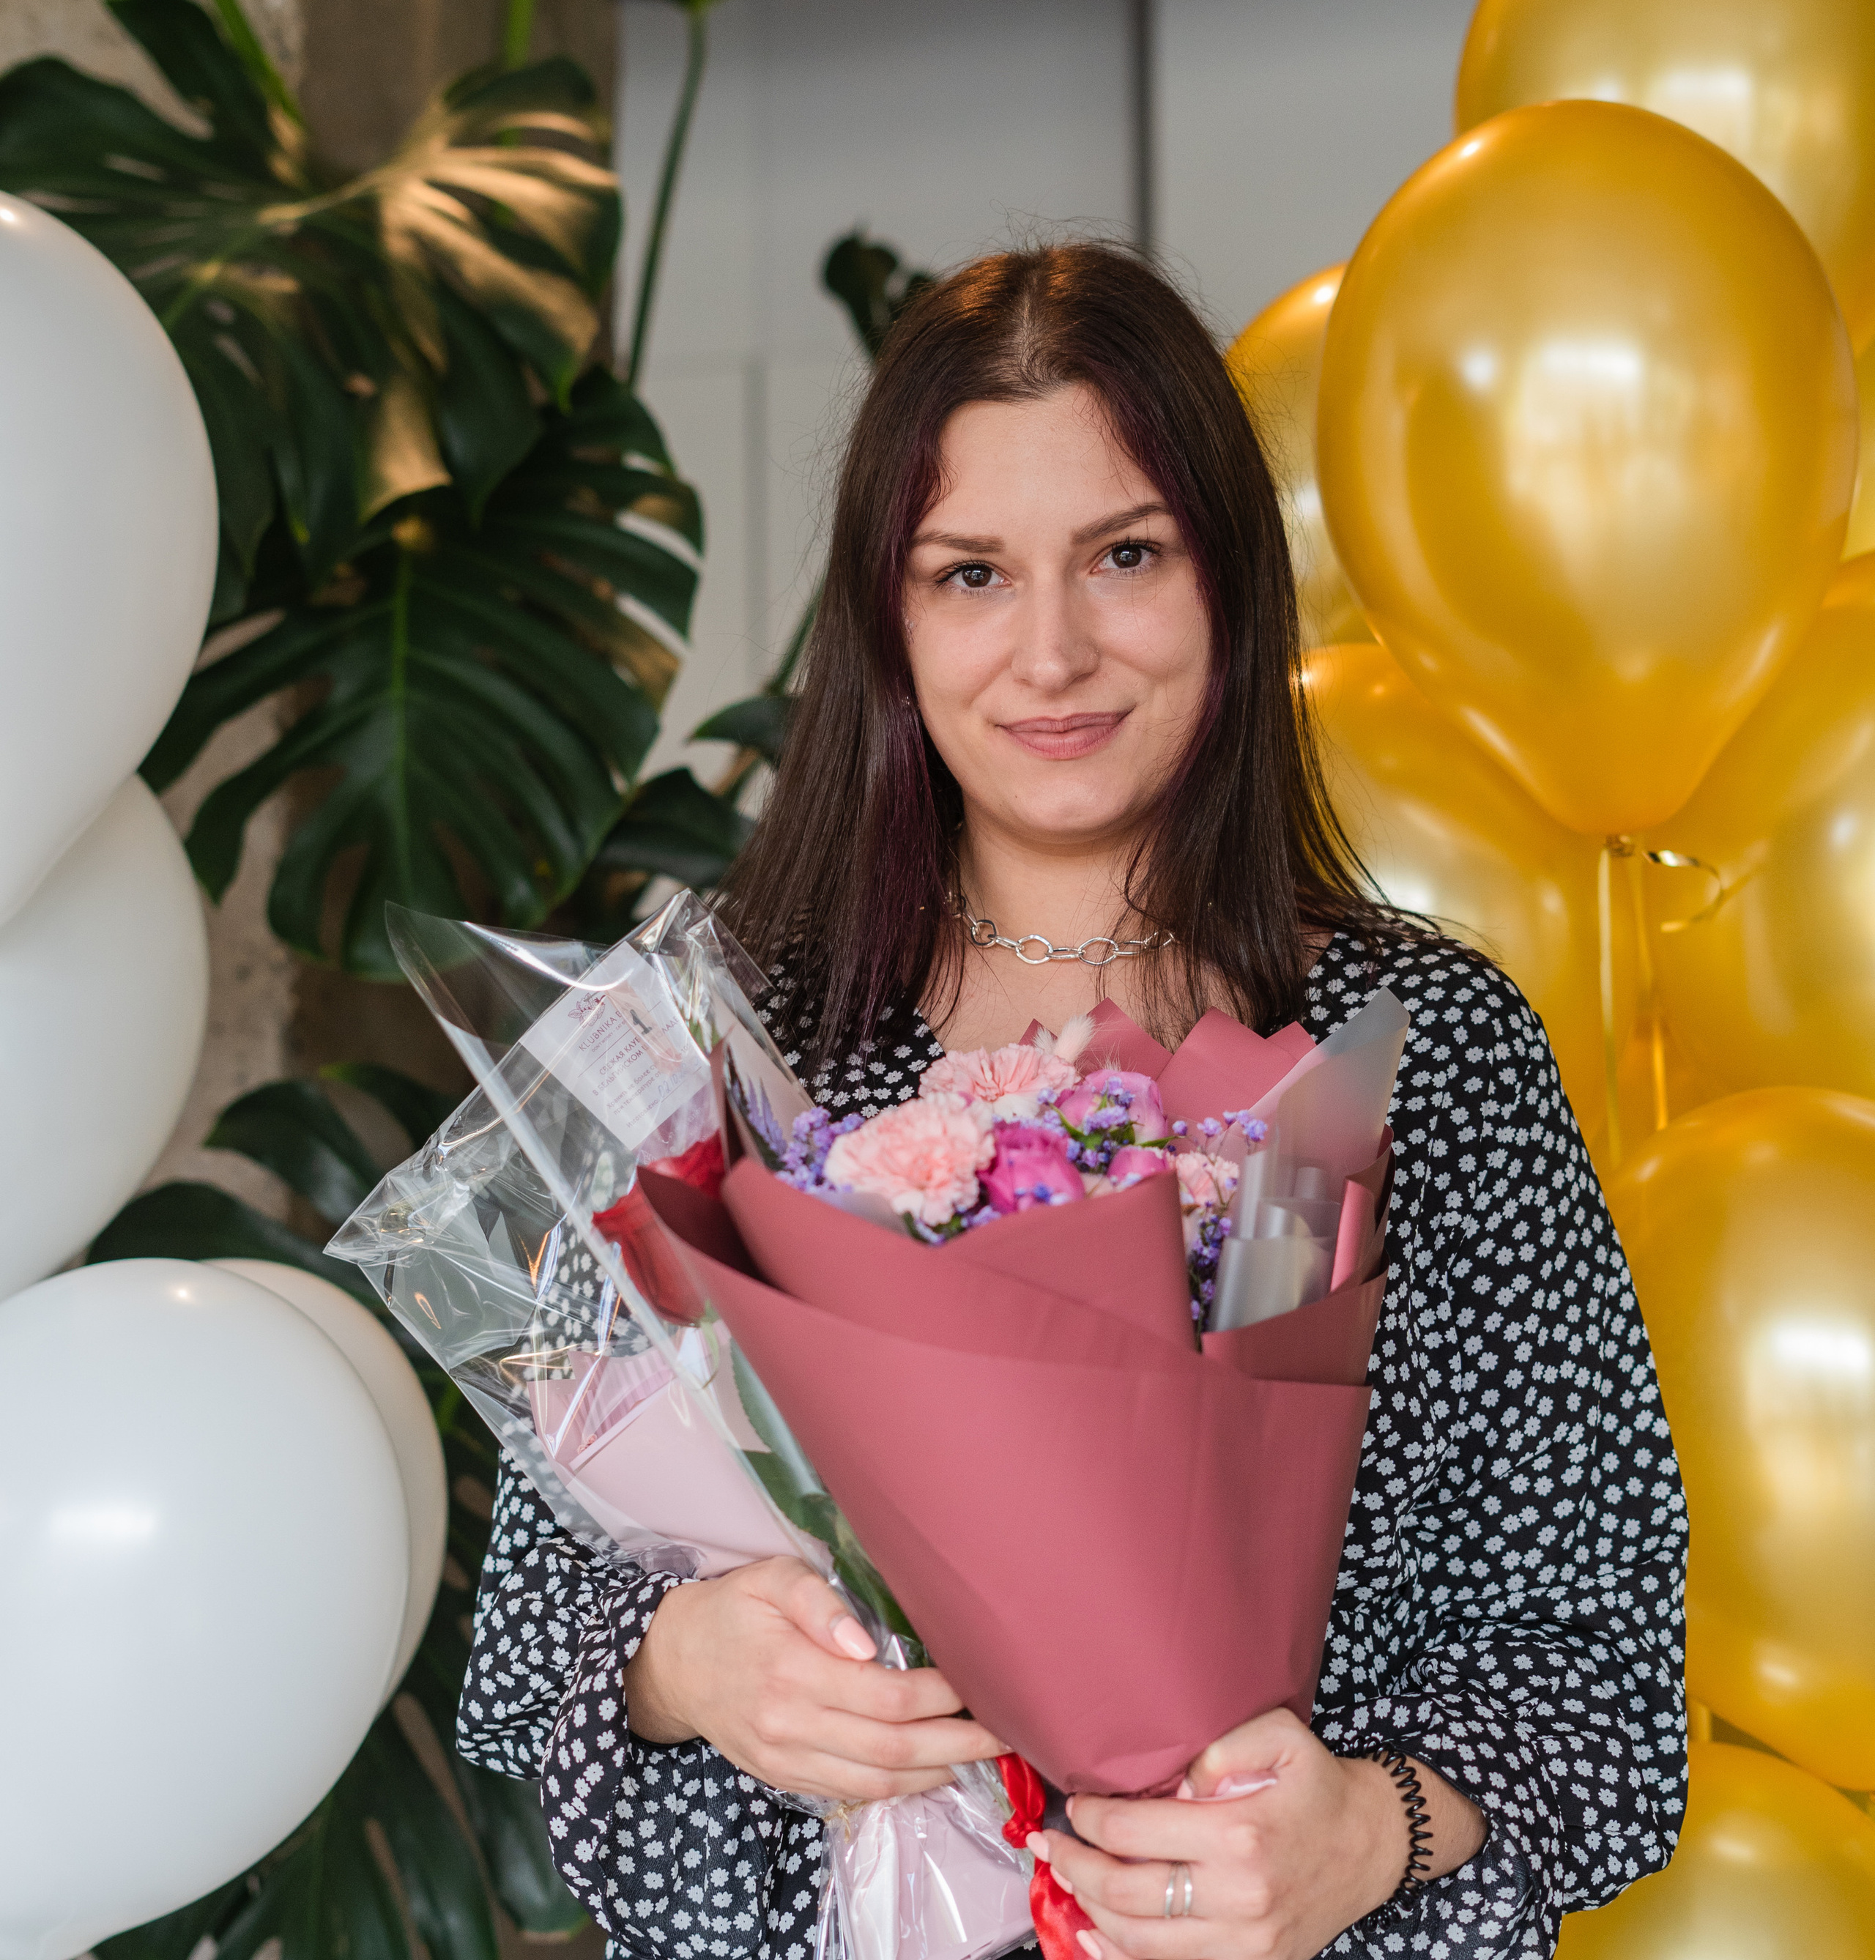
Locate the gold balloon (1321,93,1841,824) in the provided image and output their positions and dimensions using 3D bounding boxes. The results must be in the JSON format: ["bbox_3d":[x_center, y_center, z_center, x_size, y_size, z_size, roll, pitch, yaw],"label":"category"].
[{"bbox_3d":[0.314,-0.247,1.890,0.260,0.352,0.260,-3,-4,0],"label":"gold balloon"}]

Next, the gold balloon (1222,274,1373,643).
[{"bbox_3d":[0.265,-0.219,2.120,0.260,0.345,0.260,-1,-4,0],"label":"gold balloon"}]

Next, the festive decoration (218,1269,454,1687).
[{"bbox_3d":[-0.398,0.310,2.130,0.255,0.325,0.255,6,-3,0],"label":"festive decoration"}]

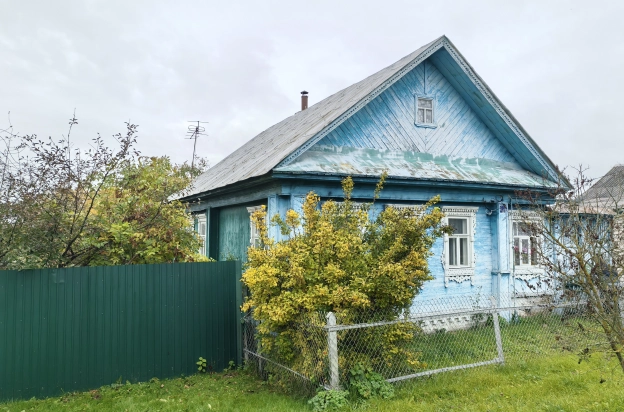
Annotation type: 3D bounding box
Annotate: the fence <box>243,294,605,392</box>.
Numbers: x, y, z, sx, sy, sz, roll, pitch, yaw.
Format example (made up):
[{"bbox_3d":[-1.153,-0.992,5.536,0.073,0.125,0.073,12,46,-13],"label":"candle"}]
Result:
[{"bbox_3d":[1.727,1.792,7.766,4.800,1.150,3.000,1,-3,-25],"label":"fence"}]

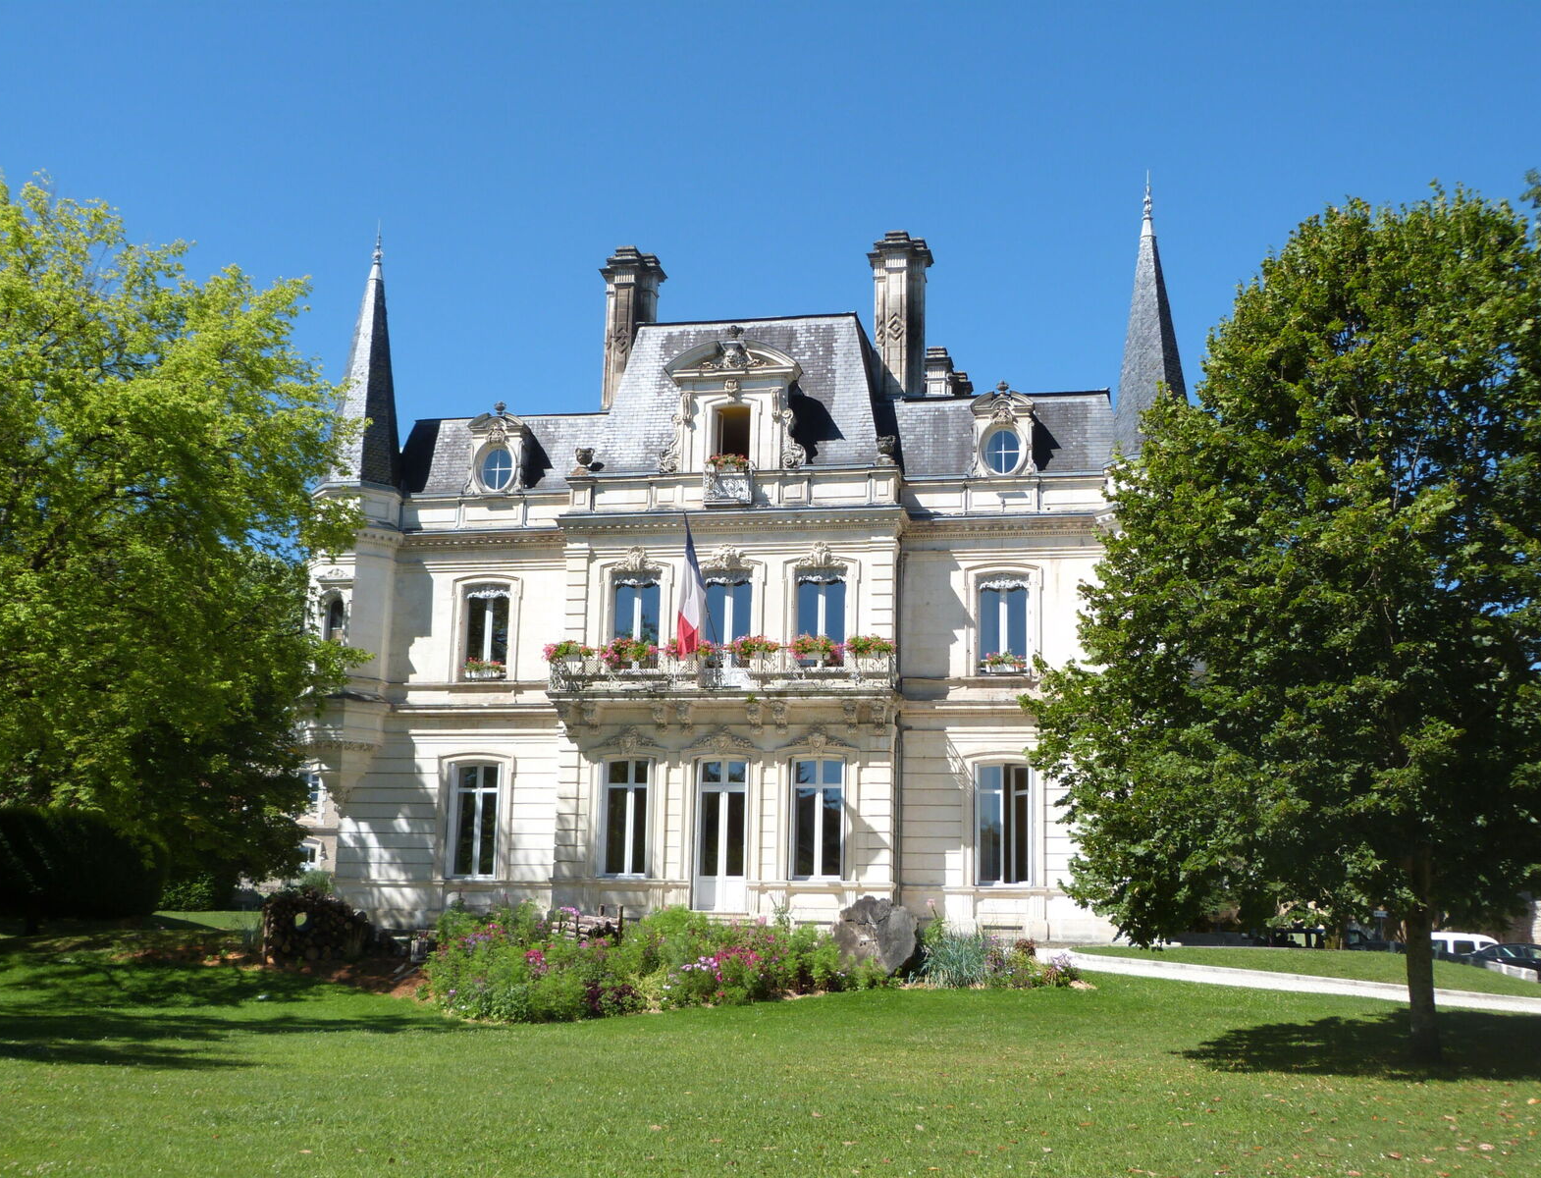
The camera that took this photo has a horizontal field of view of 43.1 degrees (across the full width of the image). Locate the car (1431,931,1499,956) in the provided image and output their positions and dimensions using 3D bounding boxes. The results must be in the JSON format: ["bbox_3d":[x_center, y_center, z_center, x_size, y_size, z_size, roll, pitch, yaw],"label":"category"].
[{"bbox_3d":[23.241,12.325,65.000,4.100,1.800,1.700,-1,-11,13],"label":"car"}]

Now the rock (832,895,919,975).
[{"bbox_3d":[1.629,5.383,30.300,1.300,1.200,0.850,-1,-11,13],"label":"rock"}]

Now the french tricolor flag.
[{"bbox_3d":[-1.678,-0.065,41.051,0.650,2.900,0.550,-1,-11,13],"label":"french tricolor flag"}]

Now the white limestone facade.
[{"bbox_3d":[-0.316,-0.487,45.516,20.700,16.960,8.000,-1,-11,13],"label":"white limestone facade"}]

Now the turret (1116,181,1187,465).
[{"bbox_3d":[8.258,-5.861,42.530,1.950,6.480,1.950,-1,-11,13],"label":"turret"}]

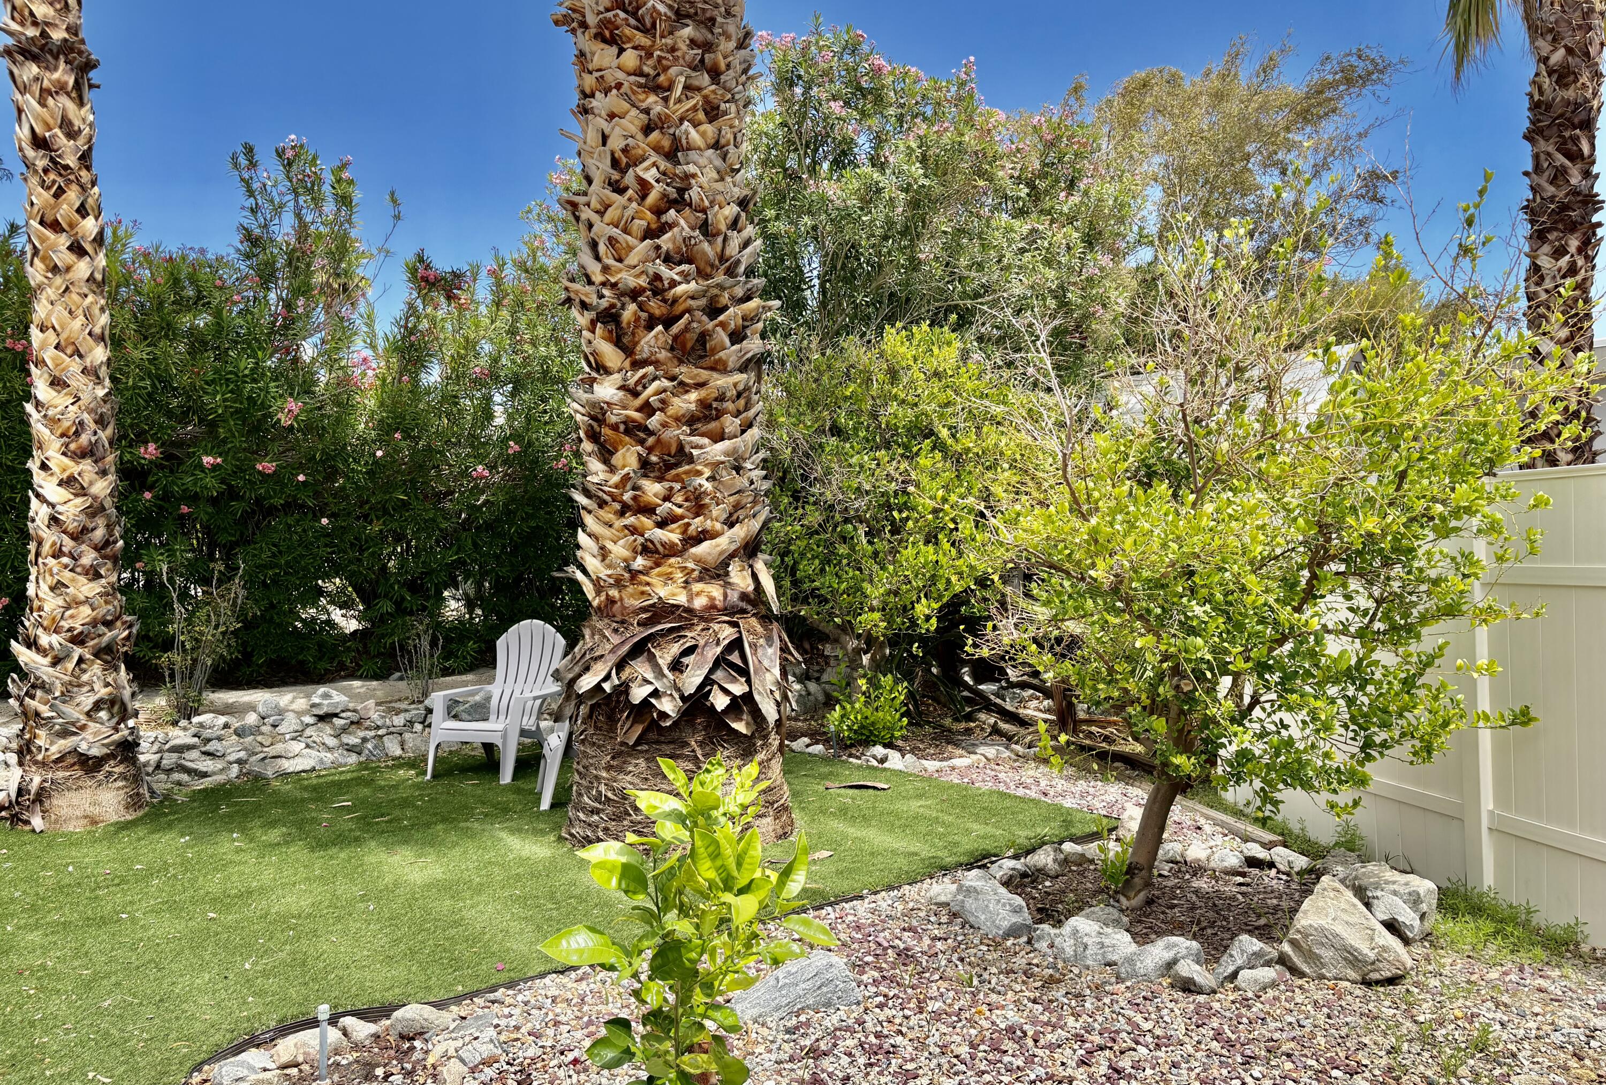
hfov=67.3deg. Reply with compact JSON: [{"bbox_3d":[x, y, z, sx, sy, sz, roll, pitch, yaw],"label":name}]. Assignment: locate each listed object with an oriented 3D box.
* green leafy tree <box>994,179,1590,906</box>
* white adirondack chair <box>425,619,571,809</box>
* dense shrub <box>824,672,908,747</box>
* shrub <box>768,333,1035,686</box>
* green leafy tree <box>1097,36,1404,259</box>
[{"bbox_3d":[1.840,0.020,4.750,2.250,2.800,2.100,-1,-1,0],"label":"green leafy tree"},{"bbox_3d":[-1.900,0.975,7.550,0.740,0.950,0.820,-1,-1,20],"label":"white adirondack chair"},{"bbox_3d":[0.460,1.200,8.700,0.620,0.550,0.580,-1,-1,0],"label":"dense shrub"},{"bbox_3d":[0.620,-0.200,9.200,2.300,2.900,2.100,-1,-1,0],"label":"shrub"},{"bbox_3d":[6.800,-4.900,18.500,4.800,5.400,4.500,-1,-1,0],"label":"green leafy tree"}]

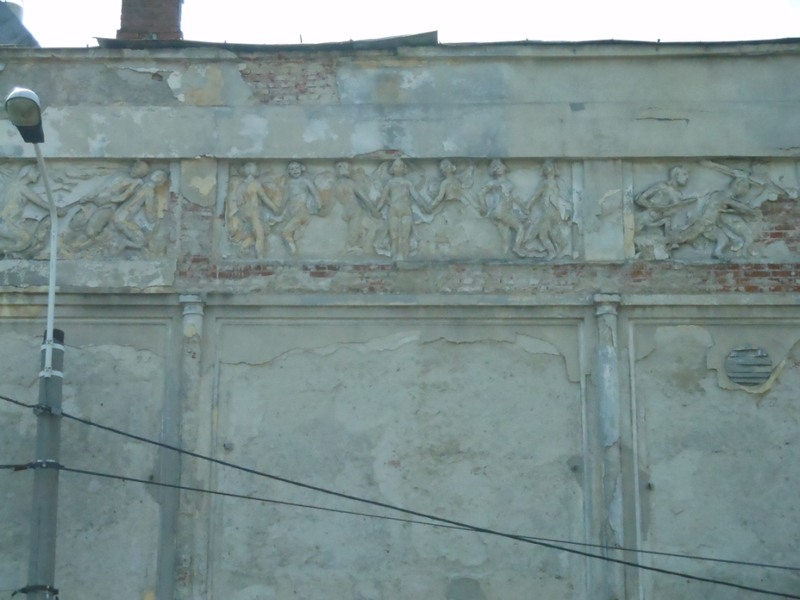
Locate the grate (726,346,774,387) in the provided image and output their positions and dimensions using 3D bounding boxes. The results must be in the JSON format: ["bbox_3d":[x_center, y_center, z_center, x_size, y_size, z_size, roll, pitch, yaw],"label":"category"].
[{"bbox_3d":[3.403,0.647,22.100,0.460,0.445,0.070,0,-25,1],"label":"grate"}]

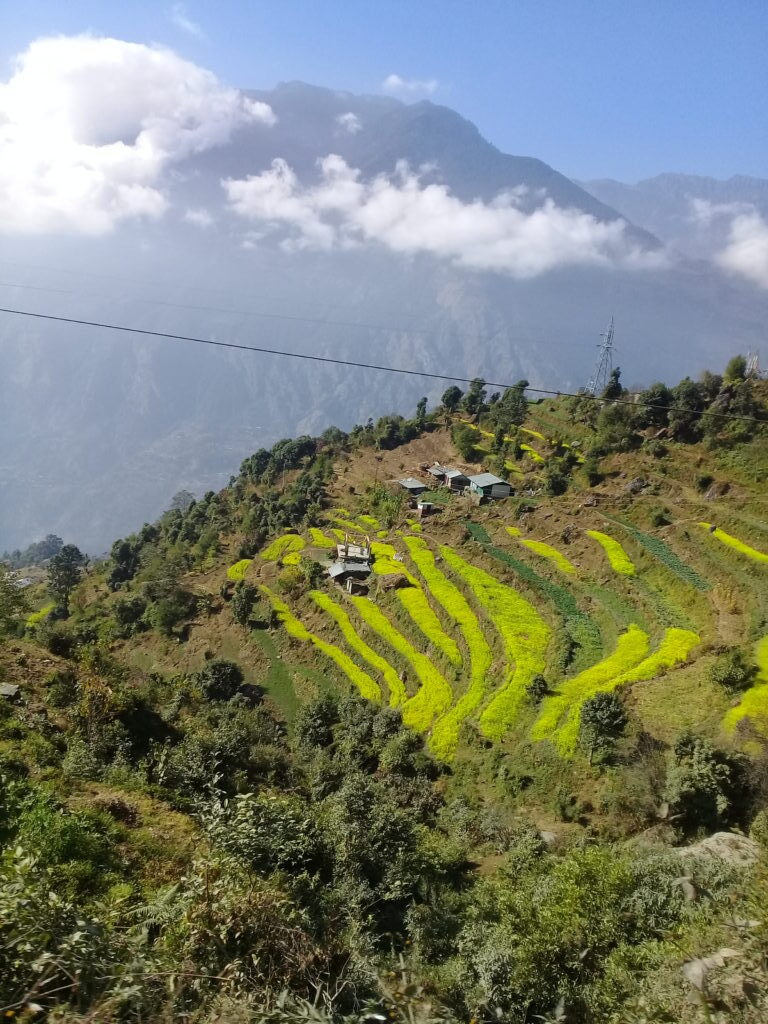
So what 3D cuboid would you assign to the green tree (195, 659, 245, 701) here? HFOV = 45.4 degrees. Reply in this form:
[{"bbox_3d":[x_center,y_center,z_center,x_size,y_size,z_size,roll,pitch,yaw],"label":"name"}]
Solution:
[{"bbox_3d":[-18.360,18.810,103.000,5.390,4.620,5.230,3,12,-10],"label":"green tree"}]

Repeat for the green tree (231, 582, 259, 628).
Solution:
[{"bbox_3d":[-19.780,12.970,130.000,3.970,6.740,3.850,4,12,-8],"label":"green tree"}]

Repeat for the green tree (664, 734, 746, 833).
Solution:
[{"bbox_3d":[23.140,19.540,66.000,5.900,7.300,5.720,10,12,22],"label":"green tree"}]

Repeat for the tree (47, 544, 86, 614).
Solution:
[{"bbox_3d":[-51.240,10.890,148.000,6.460,11.640,6.260,1,12,-19],"label":"tree"}]

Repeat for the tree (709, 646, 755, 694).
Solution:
[{"bbox_3d":[34.300,15.460,90.000,4.510,4.530,4.380,10,12,22],"label":"tree"}]

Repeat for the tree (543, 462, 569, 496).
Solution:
[{"bbox_3d":[31.790,-5.950,168.000,4.760,6.260,4.620,7,12,10],"label":"tree"}]

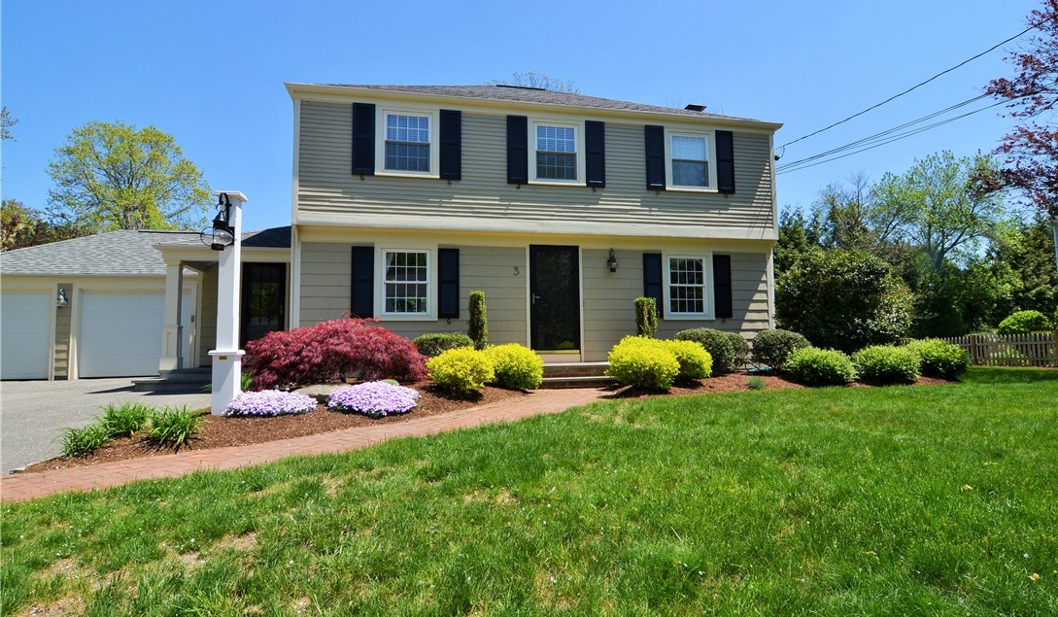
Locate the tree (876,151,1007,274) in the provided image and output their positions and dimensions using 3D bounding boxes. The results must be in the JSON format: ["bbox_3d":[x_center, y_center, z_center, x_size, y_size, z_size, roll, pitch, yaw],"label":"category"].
[{"bbox_3d":[20.861,-2.821,27.000,5.378,10.378,5.378,0,-3,-11],"label":"tree"}]

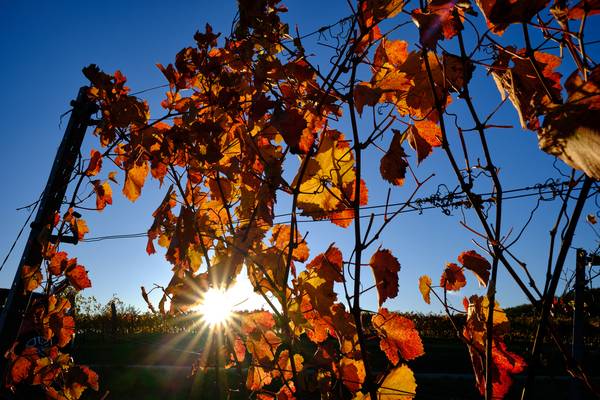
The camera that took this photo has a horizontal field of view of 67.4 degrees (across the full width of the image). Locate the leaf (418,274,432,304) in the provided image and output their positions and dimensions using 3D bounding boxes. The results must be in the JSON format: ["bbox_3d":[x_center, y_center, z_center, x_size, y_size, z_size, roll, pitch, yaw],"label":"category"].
[{"bbox_3d":[0.257,0.183,0.920,0.029,0.060,0.040,-4,-16,15],"label":"leaf"}]

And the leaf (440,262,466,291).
[{"bbox_3d":[0.332,0.166,0.974,0.056,0.061,0.030,-2,-15,9],"label":"leaf"}]

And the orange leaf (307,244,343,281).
[{"bbox_3d":[0.058,0.145,1.031,0.087,0.085,0.060,-1,-15,3],"label":"orange leaf"}]

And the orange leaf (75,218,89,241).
[{"bbox_3d":[-0.699,0.094,1.438,0.045,0.070,0.025,3,-15,-13],"label":"orange leaf"}]

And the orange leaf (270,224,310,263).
[{"bbox_3d":[-0.024,0.110,1.135,0.101,0.096,0.035,0,-15,-1],"label":"orange leaf"}]

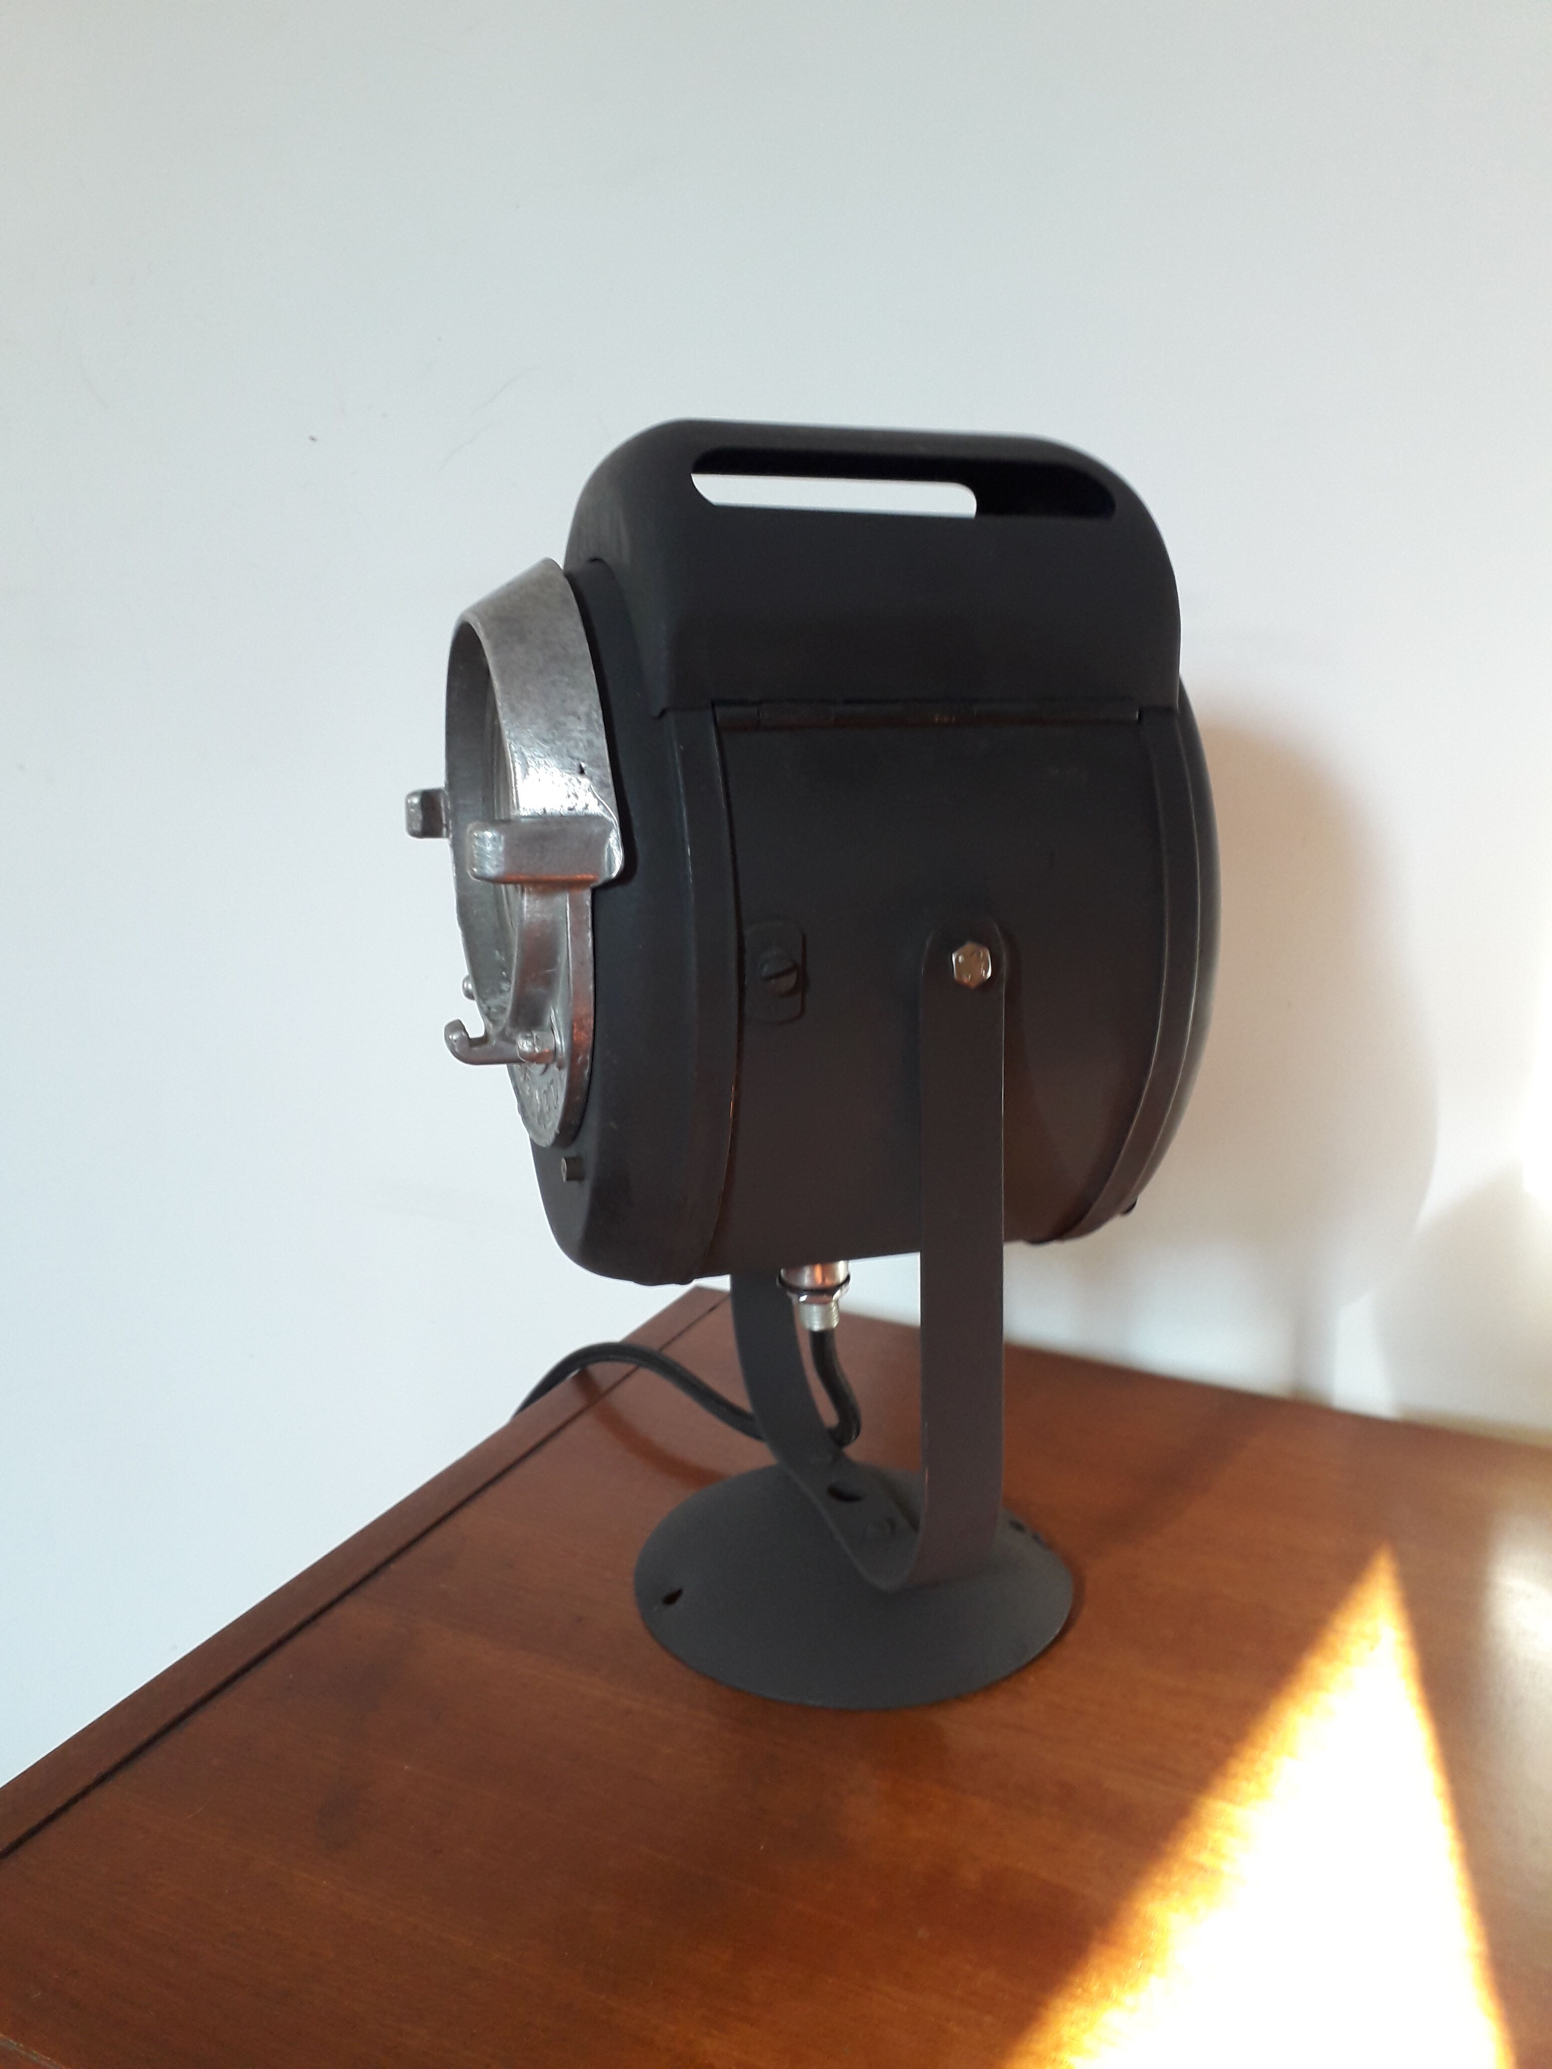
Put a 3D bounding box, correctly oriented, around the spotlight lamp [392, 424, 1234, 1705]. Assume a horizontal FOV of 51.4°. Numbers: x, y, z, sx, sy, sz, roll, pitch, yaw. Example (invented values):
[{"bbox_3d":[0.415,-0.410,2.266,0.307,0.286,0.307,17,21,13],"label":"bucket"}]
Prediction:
[{"bbox_3d":[0.007,0.005,0.564,0.245,0.415,0.259,-4,14,-19],"label":"spotlight lamp"}]

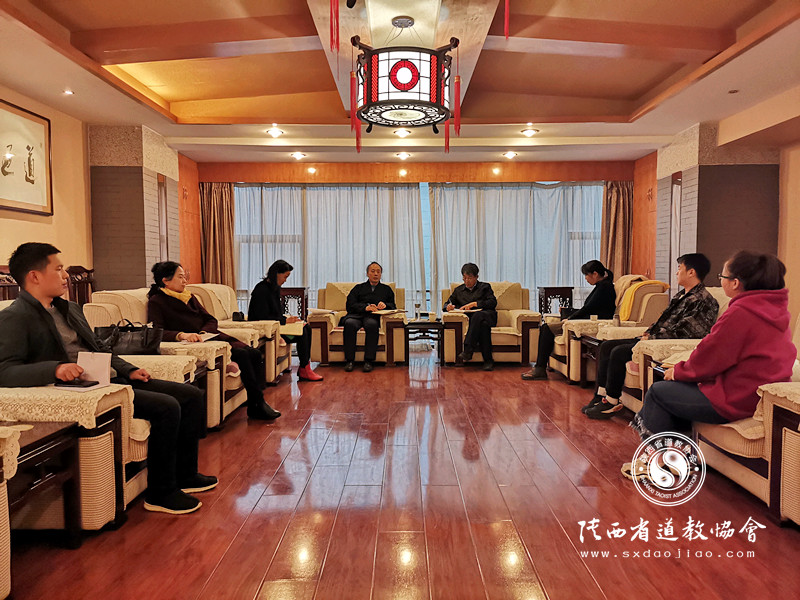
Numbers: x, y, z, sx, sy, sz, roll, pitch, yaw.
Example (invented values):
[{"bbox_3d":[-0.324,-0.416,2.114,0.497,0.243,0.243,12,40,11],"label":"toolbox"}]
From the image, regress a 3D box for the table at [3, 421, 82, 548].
[{"bbox_3d":[-1.562,0.749,2.164,0.613,0.495,0.453,0,3,0],"label":"table"}]

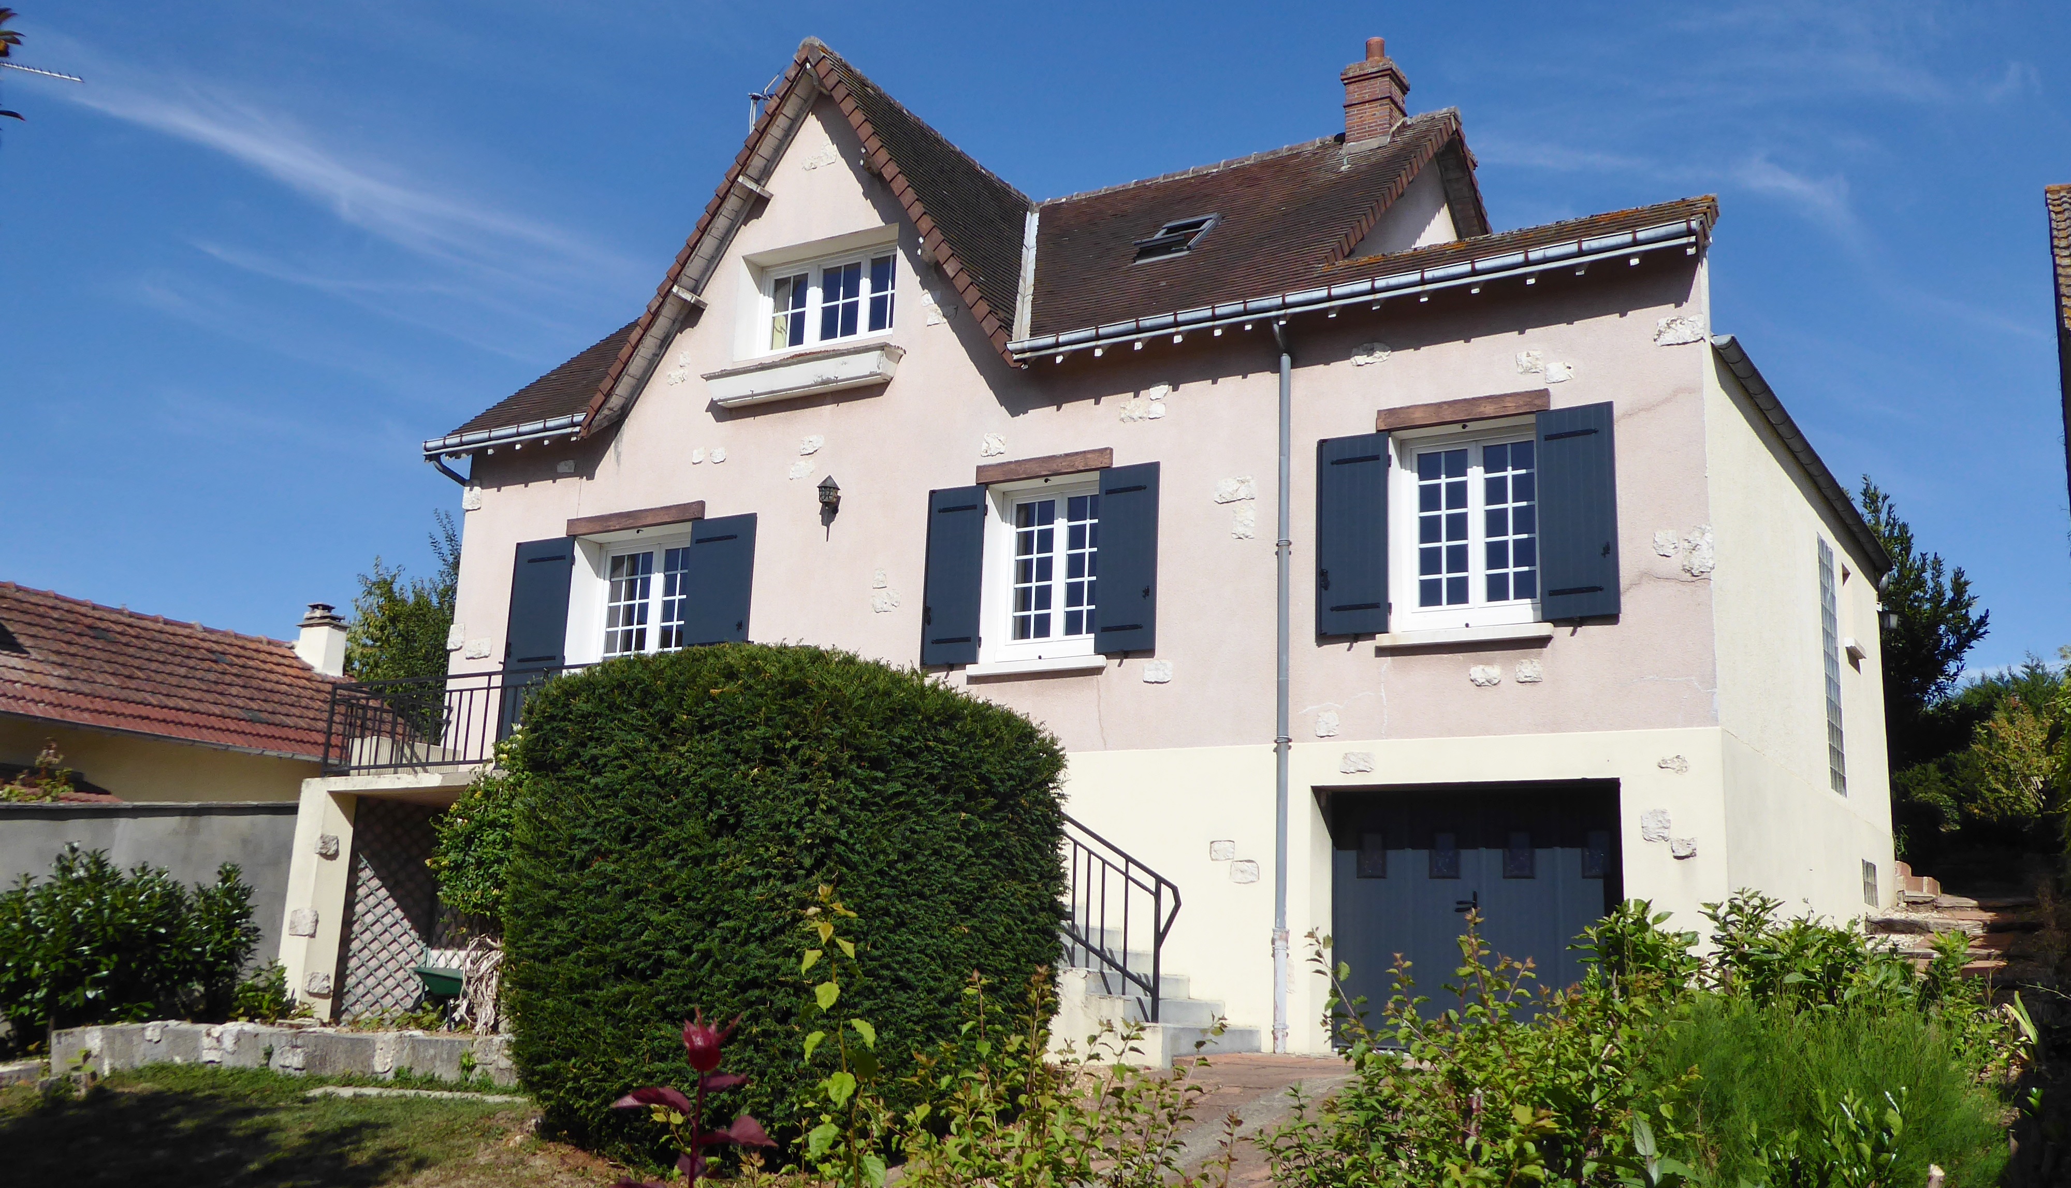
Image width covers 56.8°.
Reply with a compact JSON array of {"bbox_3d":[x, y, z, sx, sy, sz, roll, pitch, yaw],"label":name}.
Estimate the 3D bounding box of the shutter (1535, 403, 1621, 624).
[{"bbox_3d":[3.810,-0.580,13.436,0.530,1.506,0.050,-5,-13,30],"label":"shutter"}]

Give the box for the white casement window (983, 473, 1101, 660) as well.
[{"bbox_3d":[0.144,-0.216,16.990,1.196,1.579,0.160,-5,-14,31],"label":"white casement window"}]

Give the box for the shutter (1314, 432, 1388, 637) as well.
[{"bbox_3d":[2.369,-0.431,14.265,0.545,1.522,0.050,-5,-13,30],"label":"shutter"}]

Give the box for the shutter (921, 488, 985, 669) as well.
[{"bbox_3d":[-0.721,-0.170,17.220,0.596,1.617,0.050,-5,-14,31],"label":"shutter"}]

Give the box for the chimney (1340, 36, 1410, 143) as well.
[{"bbox_3d":[3.613,-5.309,20.327,0.593,1.287,0.520,-5,-14,31],"label":"chimney"}]

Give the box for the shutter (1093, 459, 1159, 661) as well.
[{"bbox_3d":[0.795,-0.294,16.313,0.584,1.615,0.050,-5,-14,31],"label":"shutter"}]

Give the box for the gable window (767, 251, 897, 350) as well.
[{"bbox_3d":[-1.812,-2.736,17.727,1.732,0.830,0.090,-5,-13,30],"label":"gable window"}]

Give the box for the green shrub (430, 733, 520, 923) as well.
[{"bbox_3d":[-4.769,2.086,17.106,1.380,1.671,0.950,-5,-14,31],"label":"green shrub"}]

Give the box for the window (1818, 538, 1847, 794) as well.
[{"bbox_3d":[7.167,0.666,17.282,0.100,2.260,0.870,-5,-13,30],"label":"window"}]

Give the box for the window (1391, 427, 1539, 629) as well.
[{"bbox_3d":[3.433,-0.530,15.033,1.201,1.558,0.160,-5,-14,31],"label":"window"}]

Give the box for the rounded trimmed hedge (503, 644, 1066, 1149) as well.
[{"bbox_3d":[-1.480,1.722,11.296,3.150,2.900,3.000,3,-11,-7],"label":"rounded trimmed hedge"}]

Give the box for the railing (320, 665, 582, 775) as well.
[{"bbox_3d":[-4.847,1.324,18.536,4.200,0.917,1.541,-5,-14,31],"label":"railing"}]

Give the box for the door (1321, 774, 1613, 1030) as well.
[{"bbox_3d":[3.179,2.340,13.693,2.261,1.913,0.070,-5,-13,30],"label":"door"}]

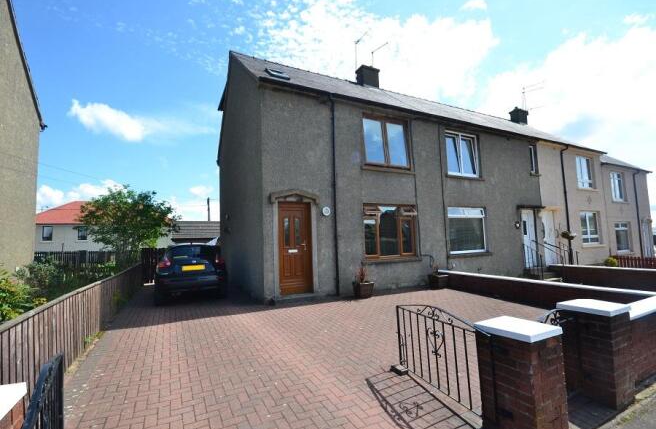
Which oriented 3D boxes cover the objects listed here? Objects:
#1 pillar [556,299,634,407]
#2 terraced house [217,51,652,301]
[{"bbox_3d":[2.725,1.367,2.779,0.410,0.910,0.410,0,-3,-28],"label":"pillar"},{"bbox_3d":[7.780,-2.089,16.499,26.000,9.600,8.700,0,-3,-28],"label":"terraced house"}]

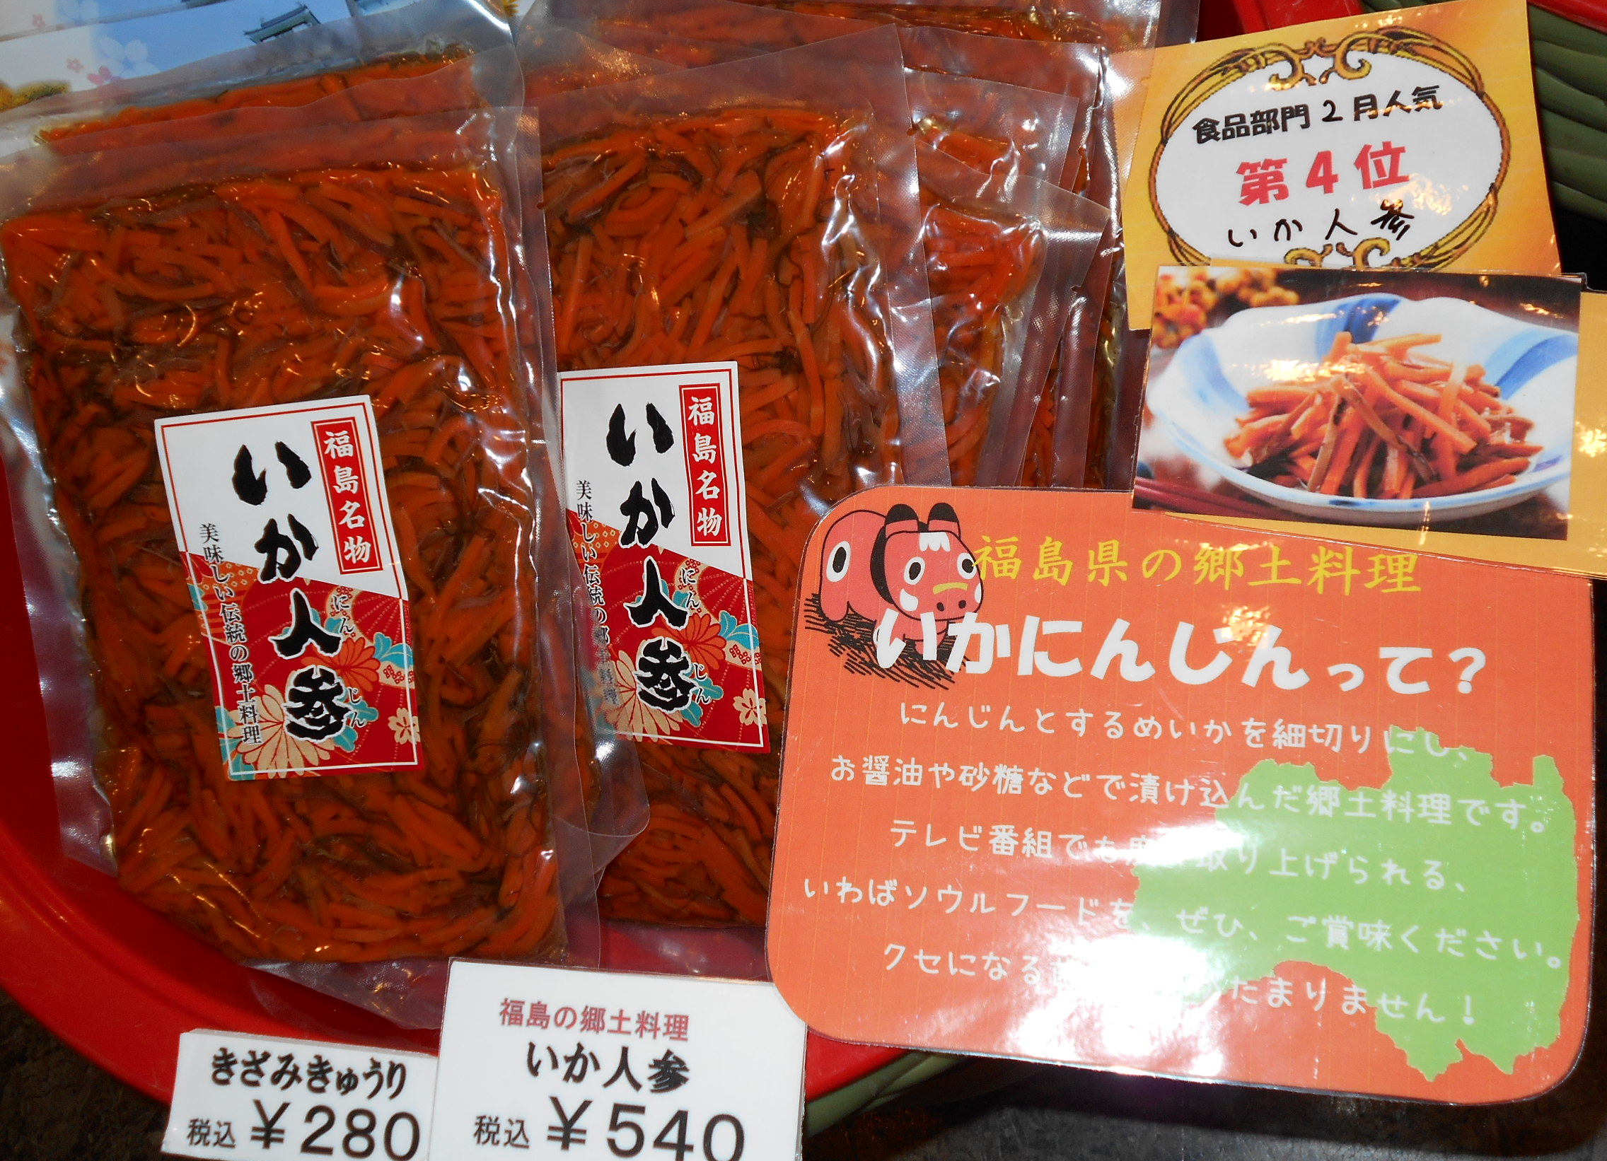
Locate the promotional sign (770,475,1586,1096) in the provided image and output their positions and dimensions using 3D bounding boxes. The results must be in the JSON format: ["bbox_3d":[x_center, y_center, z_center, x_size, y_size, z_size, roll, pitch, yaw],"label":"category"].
[{"bbox_3d":[0.093,0.049,0.440,0.203,0.005,0.148,2,78,13],"label":"promotional sign"}]

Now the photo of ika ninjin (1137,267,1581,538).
[{"bbox_3d":[0.138,-0.046,0.432,0.103,0.004,0.067,5,77,16],"label":"photo of ika ninjin"}]

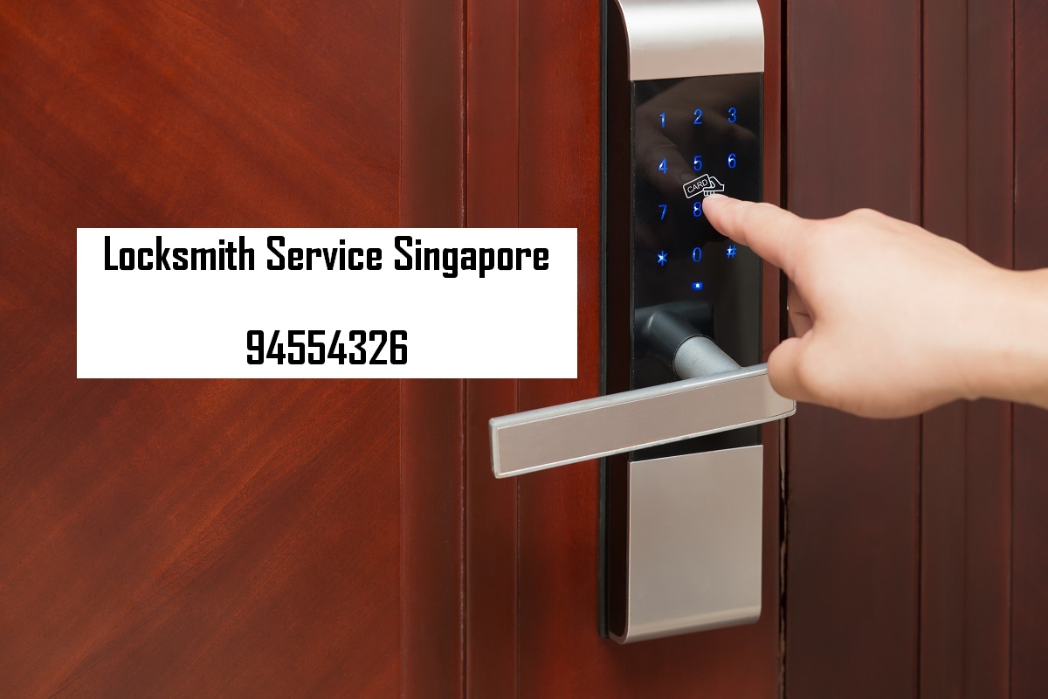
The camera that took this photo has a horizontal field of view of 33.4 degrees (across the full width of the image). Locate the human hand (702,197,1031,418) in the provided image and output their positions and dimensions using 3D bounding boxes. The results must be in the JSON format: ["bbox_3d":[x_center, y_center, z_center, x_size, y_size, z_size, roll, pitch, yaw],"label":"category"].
[{"bbox_3d":[0.149,-0.019,0.745,0.085,0.085,0.172,-11,21,-42],"label":"human hand"}]

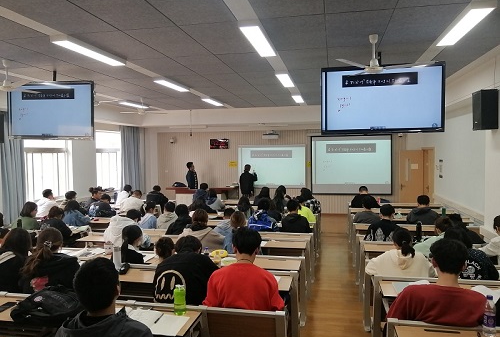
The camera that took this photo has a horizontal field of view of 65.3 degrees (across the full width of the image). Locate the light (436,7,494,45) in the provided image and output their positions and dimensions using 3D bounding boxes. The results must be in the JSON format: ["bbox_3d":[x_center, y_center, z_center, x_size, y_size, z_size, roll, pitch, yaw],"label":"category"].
[{"bbox_3d":[2.097,-1.404,3.872,0.210,0.070,1.210,0,2,12],"label":"light"}]

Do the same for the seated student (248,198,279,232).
[{"bbox_3d":[0.262,1.166,6.880,0.540,1.281,0.740,0,3,12],"label":"seated student"}]

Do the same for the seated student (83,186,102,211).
[{"bbox_3d":[-3.736,1.115,9.632,0.500,1.275,0.740,1,3,32],"label":"seated student"}]

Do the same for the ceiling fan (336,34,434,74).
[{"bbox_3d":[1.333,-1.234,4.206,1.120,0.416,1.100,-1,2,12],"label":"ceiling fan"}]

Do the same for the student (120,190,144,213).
[{"bbox_3d":[-2.740,1.118,9.213,0.500,1.200,0.700,0,2,17],"label":"student"}]

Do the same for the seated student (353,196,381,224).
[{"bbox_3d":[2.203,1.124,7.417,0.540,1.256,0.740,0,3,12],"label":"seated student"}]

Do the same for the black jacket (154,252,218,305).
[{"bbox_3d":[-0.495,0.993,3.221,0.520,0.580,0.500,-1,2,12],"label":"black jacket"}]

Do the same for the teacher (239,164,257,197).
[{"bbox_3d":[-0.051,0.712,12.836,0.550,1.660,0.420,1,3,27],"label":"teacher"}]

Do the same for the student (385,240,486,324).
[{"bbox_3d":[1.311,1.103,2.825,0.620,1.300,0.760,0,2,10],"label":"student"}]

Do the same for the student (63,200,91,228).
[{"bbox_3d":[-3.368,1.234,7.659,0.520,1.251,0.740,-1,2,12],"label":"student"}]

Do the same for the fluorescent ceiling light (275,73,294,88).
[{"bbox_3d":[0.613,-1.504,6.609,0.170,0.070,1.200,-1,2,12],"label":"fluorescent ceiling light"}]

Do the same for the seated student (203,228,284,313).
[{"bbox_3d":[-0.027,1.122,3.208,0.550,1.302,0.740,-1,2,12],"label":"seated student"}]

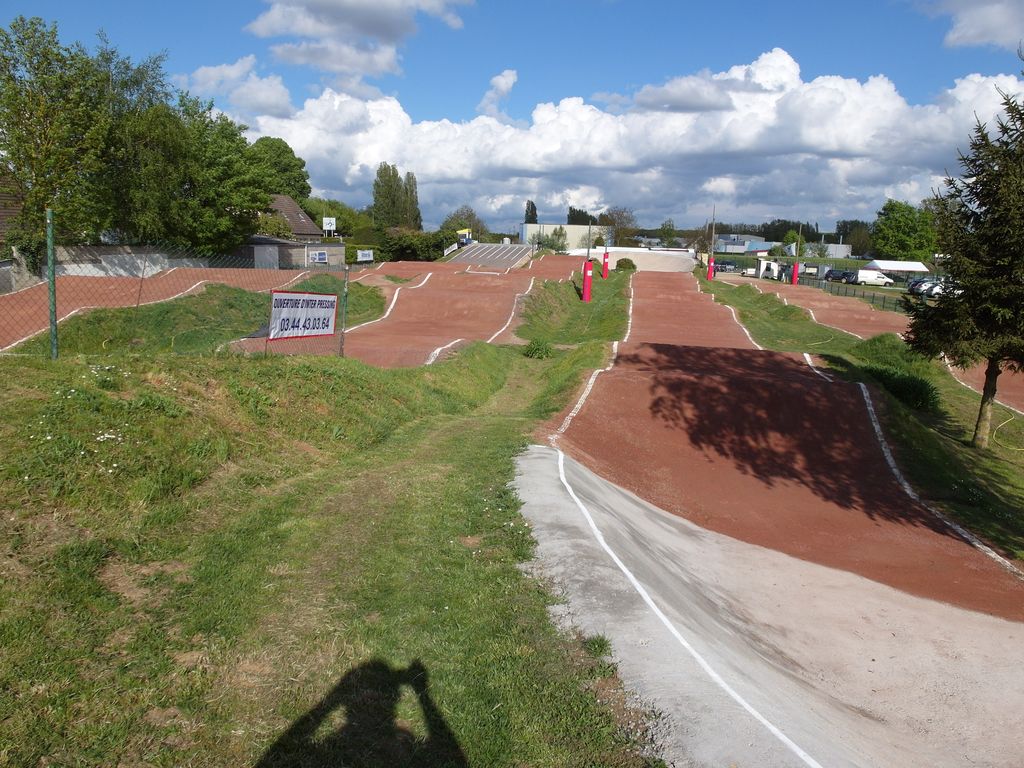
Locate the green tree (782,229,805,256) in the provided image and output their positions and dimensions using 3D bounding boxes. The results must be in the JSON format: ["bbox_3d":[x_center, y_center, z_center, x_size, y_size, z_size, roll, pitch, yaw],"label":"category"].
[{"bbox_3d":[81.549,-40.328,205.908,6.300,8.759,6.300,7,13,21],"label":"green tree"}]

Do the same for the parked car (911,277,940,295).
[{"bbox_3d":[41.682,-9.730,70.347,4.100,1.480,1.720,3,12,2],"label":"parked car"}]

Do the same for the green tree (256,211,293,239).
[{"bbox_3d":[-23.611,-14.544,70.543,4.000,5.241,4.000,-2,13,-18],"label":"green tree"}]

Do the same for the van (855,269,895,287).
[{"bbox_3d":[44.151,-12.803,86.000,4.300,1.920,1.800,6,13,23],"label":"van"}]

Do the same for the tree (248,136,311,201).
[{"bbox_3d":[-34.318,-26.428,99.640,12.000,15.822,12.000,-2,13,-19],"label":"tree"}]

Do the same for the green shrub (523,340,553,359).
[{"bbox_3d":[0.723,-0.976,20.053,0.820,0.510,0.800,3,12,2],"label":"green shrub"}]

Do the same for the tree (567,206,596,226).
[{"bbox_3d":[20.067,-45.187,205.000,8.800,12.800,7.500,3,12,6],"label":"tree"}]

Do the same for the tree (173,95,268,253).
[{"bbox_3d":[-23.894,-16.624,58.000,8.500,13.800,8.500,-3,13,-22],"label":"tree"}]

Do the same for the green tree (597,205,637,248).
[{"bbox_3d":[20.419,-29.879,141.044,8.000,10.073,8.000,4,12,8],"label":"green tree"}]

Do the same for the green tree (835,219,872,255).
[{"bbox_3d":[113.032,-48.324,235.000,12.500,13.000,11.500,7,13,26],"label":"green tree"}]

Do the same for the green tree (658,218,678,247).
[{"bbox_3d":[33.063,-30.845,150.000,4.300,8.500,4.300,4,12,12],"label":"green tree"}]

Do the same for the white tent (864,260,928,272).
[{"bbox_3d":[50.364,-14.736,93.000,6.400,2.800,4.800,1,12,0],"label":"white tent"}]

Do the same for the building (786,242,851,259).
[{"bbox_3d":[104.986,-45.986,245.493,19.000,4.755,14.000,3,12,3],"label":"building"}]

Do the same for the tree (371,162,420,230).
[{"bbox_3d":[-27.074,-41.947,165.000,11.300,19.000,8.500,-1,12,-9],"label":"tree"}]

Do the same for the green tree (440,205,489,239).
[{"bbox_3d":[-8.322,-26.470,122.891,8.200,8.597,8.200,1,12,-4],"label":"green tree"}]

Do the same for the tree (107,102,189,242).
[{"bbox_3d":[-25.645,-13.810,50.191,6.000,11.492,6.000,-4,13,-27],"label":"tree"}]

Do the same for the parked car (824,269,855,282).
[{"bbox_3d":[38.083,-12.386,81.845,1.720,1.500,4.100,-1,12,-15],"label":"parked car"}]

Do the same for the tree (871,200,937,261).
[{"bbox_3d":[88.901,-34.817,160.000,14.000,14.200,13.000,8,13,29],"label":"tree"}]

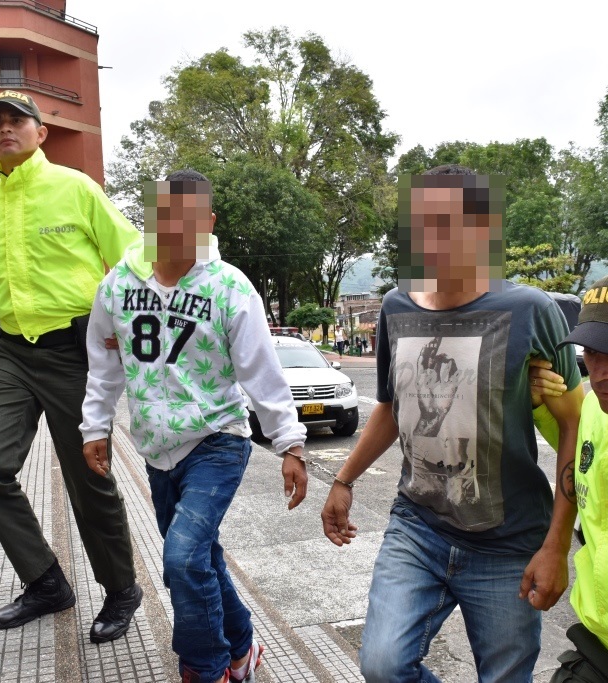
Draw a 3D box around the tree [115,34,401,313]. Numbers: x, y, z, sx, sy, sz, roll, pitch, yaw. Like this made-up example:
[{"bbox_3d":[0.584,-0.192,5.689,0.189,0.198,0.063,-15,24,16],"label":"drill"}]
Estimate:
[{"bbox_3d":[-3.024,-9.103,46.000,16.500,18.800,15.000,-3,0,0],"label":"tree"}]

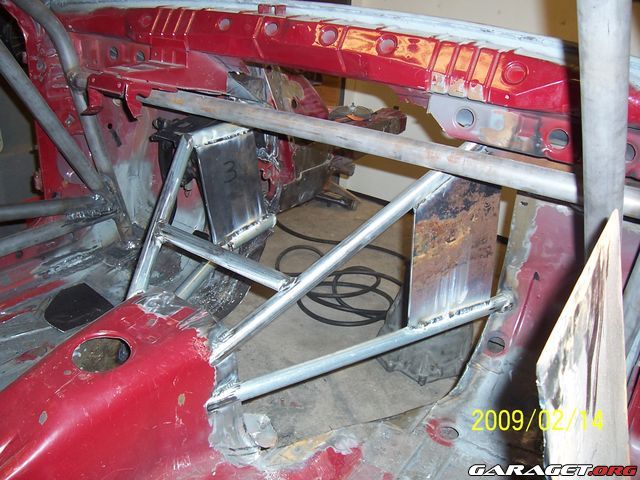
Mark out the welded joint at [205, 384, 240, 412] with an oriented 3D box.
[{"bbox_3d":[-0.168,0.272,1.080,0.058,0.035,0.036,-12,31,-27],"label":"welded joint"}]

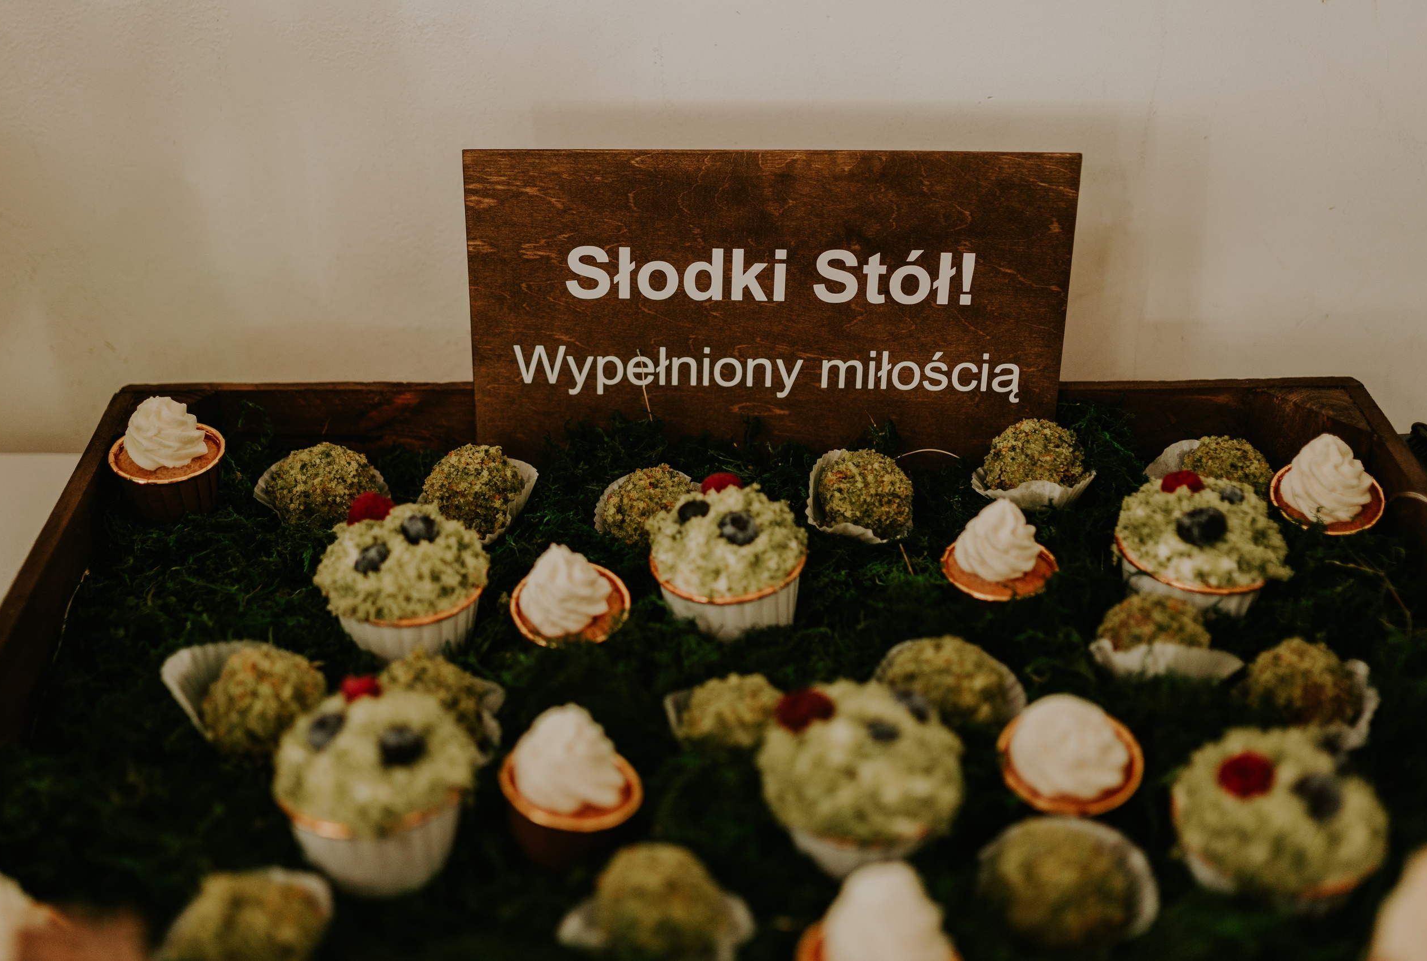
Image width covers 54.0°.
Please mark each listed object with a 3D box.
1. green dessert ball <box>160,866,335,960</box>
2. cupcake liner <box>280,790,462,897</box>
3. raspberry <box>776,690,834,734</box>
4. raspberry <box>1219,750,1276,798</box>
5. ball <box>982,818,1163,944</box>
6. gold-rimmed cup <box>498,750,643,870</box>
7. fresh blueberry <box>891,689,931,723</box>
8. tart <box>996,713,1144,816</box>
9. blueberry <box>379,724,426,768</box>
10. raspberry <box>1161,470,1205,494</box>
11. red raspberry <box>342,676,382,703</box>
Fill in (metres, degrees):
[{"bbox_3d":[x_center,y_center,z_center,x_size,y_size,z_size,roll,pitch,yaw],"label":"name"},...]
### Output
[{"bbox_3d":[-0.149,0.149,0.450,0.055,0.027,0.055,0,38,0],"label":"green dessert ball"},{"bbox_3d":[-0.110,0.111,0.469,0.064,0.038,0.064,-2,33,-1],"label":"cupcake liner"},{"bbox_3d":[0.032,0.083,0.495,0.021,0.017,0.020,0,39,0],"label":"raspberry"},{"bbox_3d":[0.163,0.090,0.428,0.018,0.017,0.018,-1,38,-1],"label":"raspberry"},{"bbox_3d":[0.118,0.138,0.472,0.059,0.026,0.052,0,39,0],"label":"ball"},{"bbox_3d":[-0.051,0.117,0.500,0.051,0.033,0.051,4,39,-4],"label":"gold-rimmed cup"},{"bbox_3d":[0.071,0.081,0.502,0.015,0.013,0.015,0,39,0],"label":"fresh blueberry"},{"bbox_3d":[0.127,0.107,0.499,0.050,0.028,0.050,-3,38,2],"label":"tart"},{"bbox_3d":[-0.107,0.091,0.480,0.016,0.013,0.016,0,39,0],"label":"blueberry"},{"bbox_3d":[0.203,0.004,0.607,0.019,0.016,0.019,0,39,0],"label":"raspberry"},{"bbox_3d":[-0.120,0.072,0.475,0.016,0.015,0.016,-1,38,-1],"label":"red raspberry"}]

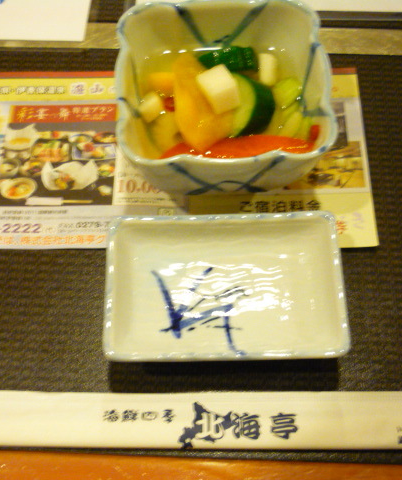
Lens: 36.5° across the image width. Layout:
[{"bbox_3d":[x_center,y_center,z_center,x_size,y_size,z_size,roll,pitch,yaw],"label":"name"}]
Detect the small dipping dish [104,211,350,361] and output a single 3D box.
[{"bbox_3d":[0.011,0.023,0.275,0.101,0.023,0.066,-1,67,0],"label":"small dipping dish"}]

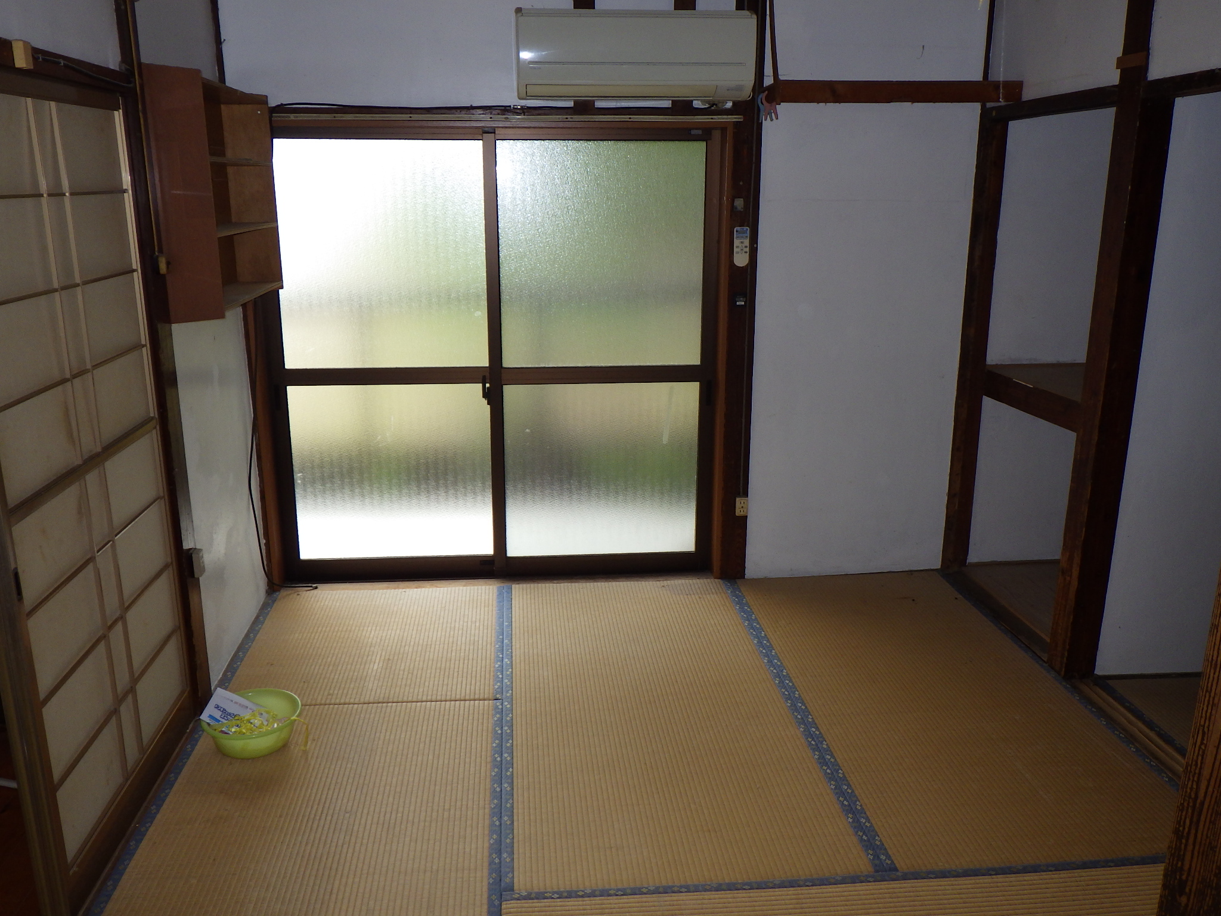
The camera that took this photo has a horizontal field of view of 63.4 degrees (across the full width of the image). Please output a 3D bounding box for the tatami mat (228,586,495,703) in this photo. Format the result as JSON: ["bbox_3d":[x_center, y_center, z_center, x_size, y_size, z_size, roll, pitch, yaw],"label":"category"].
[{"bbox_3d":[-0.820,0.644,3.407,0.875,0.045,0.894,-1,15,-5],"label":"tatami mat"}]

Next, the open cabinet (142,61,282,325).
[{"bbox_3d":[-1.177,-0.796,3.012,0.144,0.659,0.752,-1,15,-5],"label":"open cabinet"}]

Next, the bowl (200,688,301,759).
[{"bbox_3d":[-0.997,0.751,2.756,0.265,0.089,0.265,-1,15,-5],"label":"bowl"}]

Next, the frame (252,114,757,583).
[{"bbox_3d":[-0.422,-0.343,3.700,1.681,1.709,0.082,-1,15,-5],"label":"frame"}]

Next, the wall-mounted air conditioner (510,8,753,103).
[{"bbox_3d":[0.079,-1.323,3.295,0.782,0.273,0.201,-1,15,-5],"label":"wall-mounted air conditioner"}]

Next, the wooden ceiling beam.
[{"bbox_3d":[0.949,-1.202,3.249,0.834,0.067,0.039,-1,15,-5],"label":"wooden ceiling beam"}]

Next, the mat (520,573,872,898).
[{"bbox_3d":[0.111,0.741,3.052,0.861,0.045,1.749,-1,15,-5],"label":"mat"}]

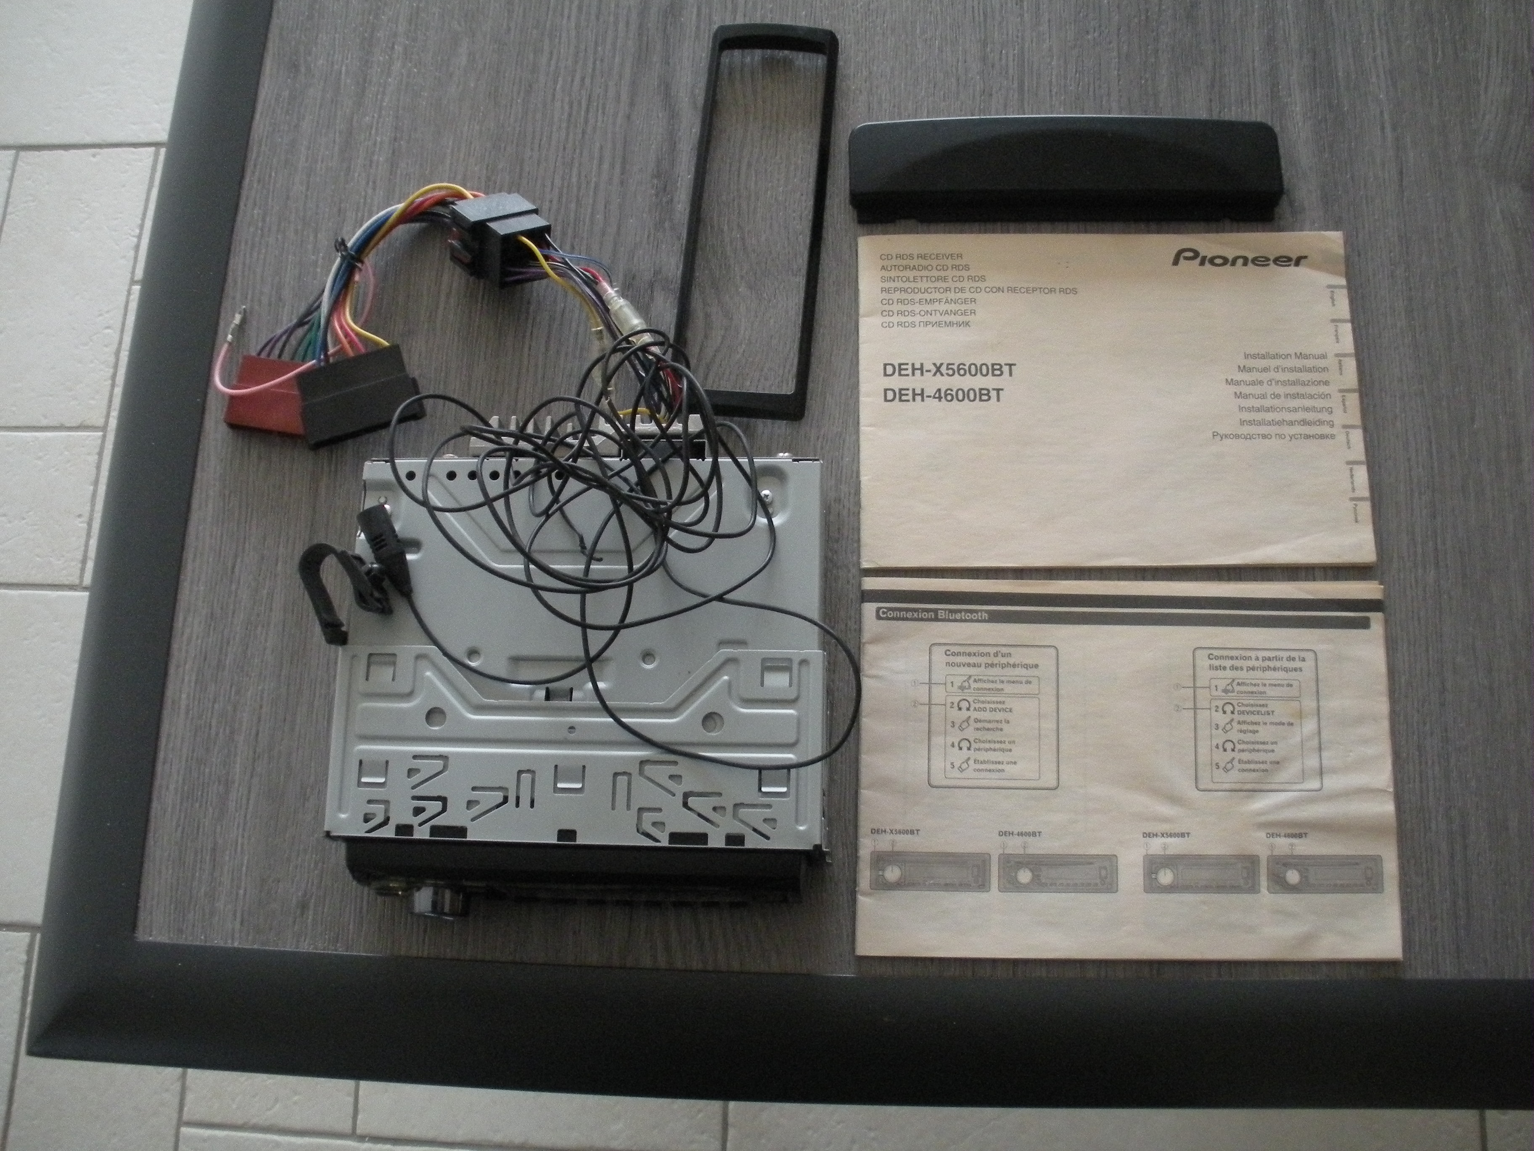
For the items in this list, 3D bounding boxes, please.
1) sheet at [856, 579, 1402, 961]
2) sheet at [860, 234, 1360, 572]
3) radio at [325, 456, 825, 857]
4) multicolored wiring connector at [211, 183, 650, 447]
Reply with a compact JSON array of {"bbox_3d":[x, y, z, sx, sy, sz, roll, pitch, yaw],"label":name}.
[{"bbox_3d":[0.142,0.076,0.618,0.210,0.005,0.148,1,76,2],"label":"sheet"},{"bbox_3d":[0.144,-0.076,0.656,0.210,0.004,0.148,0,76,2],"label":"sheet"},{"bbox_3d":[-0.069,0.035,0.610,0.182,0.053,0.176,1,76,2],"label":"radio"},{"bbox_3d":[-0.139,-0.107,0.653,0.191,0.042,0.106,1,76,2],"label":"multicolored wiring connector"}]

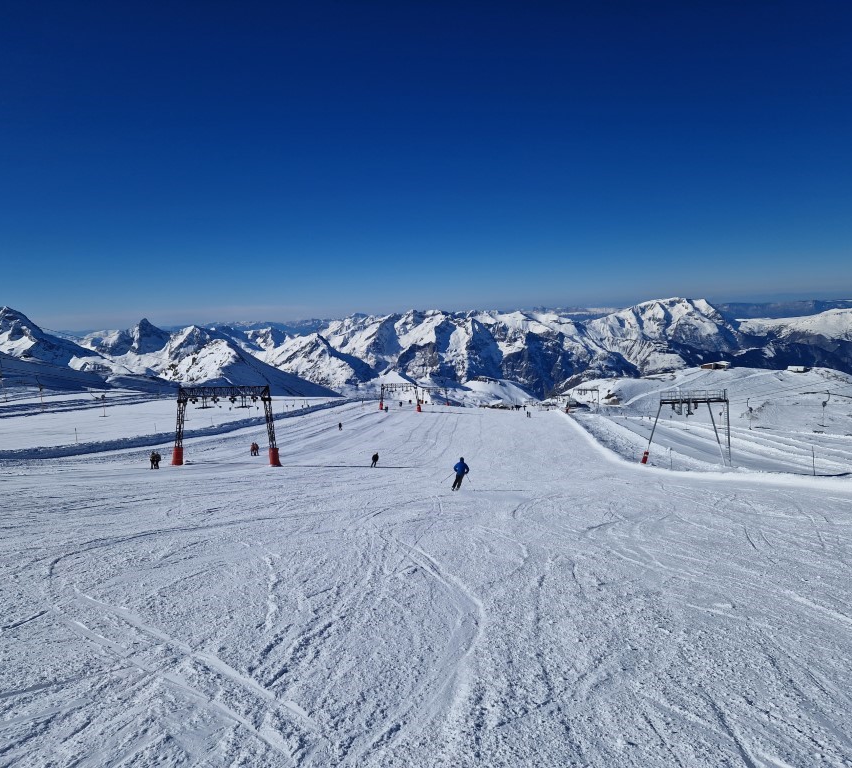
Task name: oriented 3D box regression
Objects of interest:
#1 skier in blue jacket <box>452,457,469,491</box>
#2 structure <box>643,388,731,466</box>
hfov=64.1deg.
[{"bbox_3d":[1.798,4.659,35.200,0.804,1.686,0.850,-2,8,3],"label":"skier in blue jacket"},{"bbox_3d":[33.570,5.737,88.000,10.633,9.992,2.000,-1,8,7],"label":"structure"}]

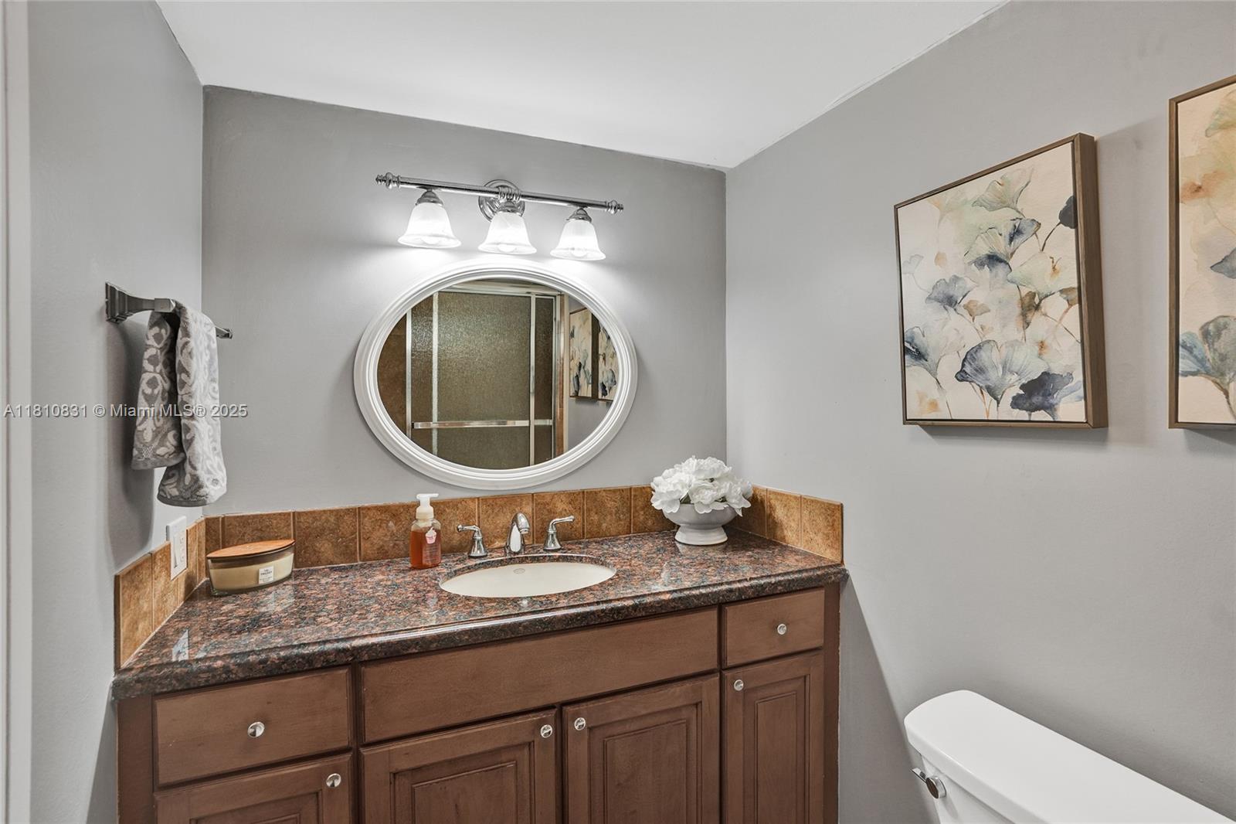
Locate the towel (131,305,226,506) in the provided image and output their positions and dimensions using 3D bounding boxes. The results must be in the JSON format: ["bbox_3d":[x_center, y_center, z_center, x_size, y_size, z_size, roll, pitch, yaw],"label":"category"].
[{"bbox_3d":[-0.782,-0.015,0.997,0.100,0.325,0.265,0,0,-24],"label":"towel"}]

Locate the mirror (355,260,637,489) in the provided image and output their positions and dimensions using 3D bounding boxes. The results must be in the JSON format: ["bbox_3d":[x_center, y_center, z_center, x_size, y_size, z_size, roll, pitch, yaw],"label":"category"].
[{"bbox_3d":[-0.315,-0.104,1.586,0.805,0.655,0.040,0,0,-23],"label":"mirror"}]

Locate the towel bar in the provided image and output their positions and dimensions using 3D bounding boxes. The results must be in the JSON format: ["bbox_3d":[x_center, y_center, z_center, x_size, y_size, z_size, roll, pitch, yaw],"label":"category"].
[{"bbox_3d":[-0.834,-0.171,1.054,0.082,0.058,0.470,0,0,-24],"label":"towel bar"}]

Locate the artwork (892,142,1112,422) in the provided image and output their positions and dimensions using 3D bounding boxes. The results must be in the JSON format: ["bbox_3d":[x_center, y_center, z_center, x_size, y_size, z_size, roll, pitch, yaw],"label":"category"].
[{"bbox_3d":[0.709,-0.214,1.060,0.045,0.485,0.345,-4,2,-25],"label":"artwork"}]

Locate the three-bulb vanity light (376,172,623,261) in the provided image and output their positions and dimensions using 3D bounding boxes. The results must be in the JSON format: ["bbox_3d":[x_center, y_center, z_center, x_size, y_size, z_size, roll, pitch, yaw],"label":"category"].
[{"bbox_3d":[-0.300,-0.548,1.512,0.665,0.230,0.183,0,0,-23],"label":"three-bulb vanity light"}]

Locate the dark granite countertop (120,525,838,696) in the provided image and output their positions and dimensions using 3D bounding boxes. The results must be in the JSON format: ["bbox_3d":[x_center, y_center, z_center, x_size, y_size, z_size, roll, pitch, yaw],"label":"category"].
[{"bbox_3d":[-0.200,0.416,1.355,1.460,0.040,0.560,0,0,-23],"label":"dark granite countertop"}]

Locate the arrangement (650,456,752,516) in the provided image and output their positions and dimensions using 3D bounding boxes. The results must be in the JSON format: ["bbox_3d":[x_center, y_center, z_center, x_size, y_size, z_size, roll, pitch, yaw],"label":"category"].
[{"bbox_3d":[0.254,0.226,1.695,0.285,0.170,0.260,0,0,0],"label":"arrangement"}]

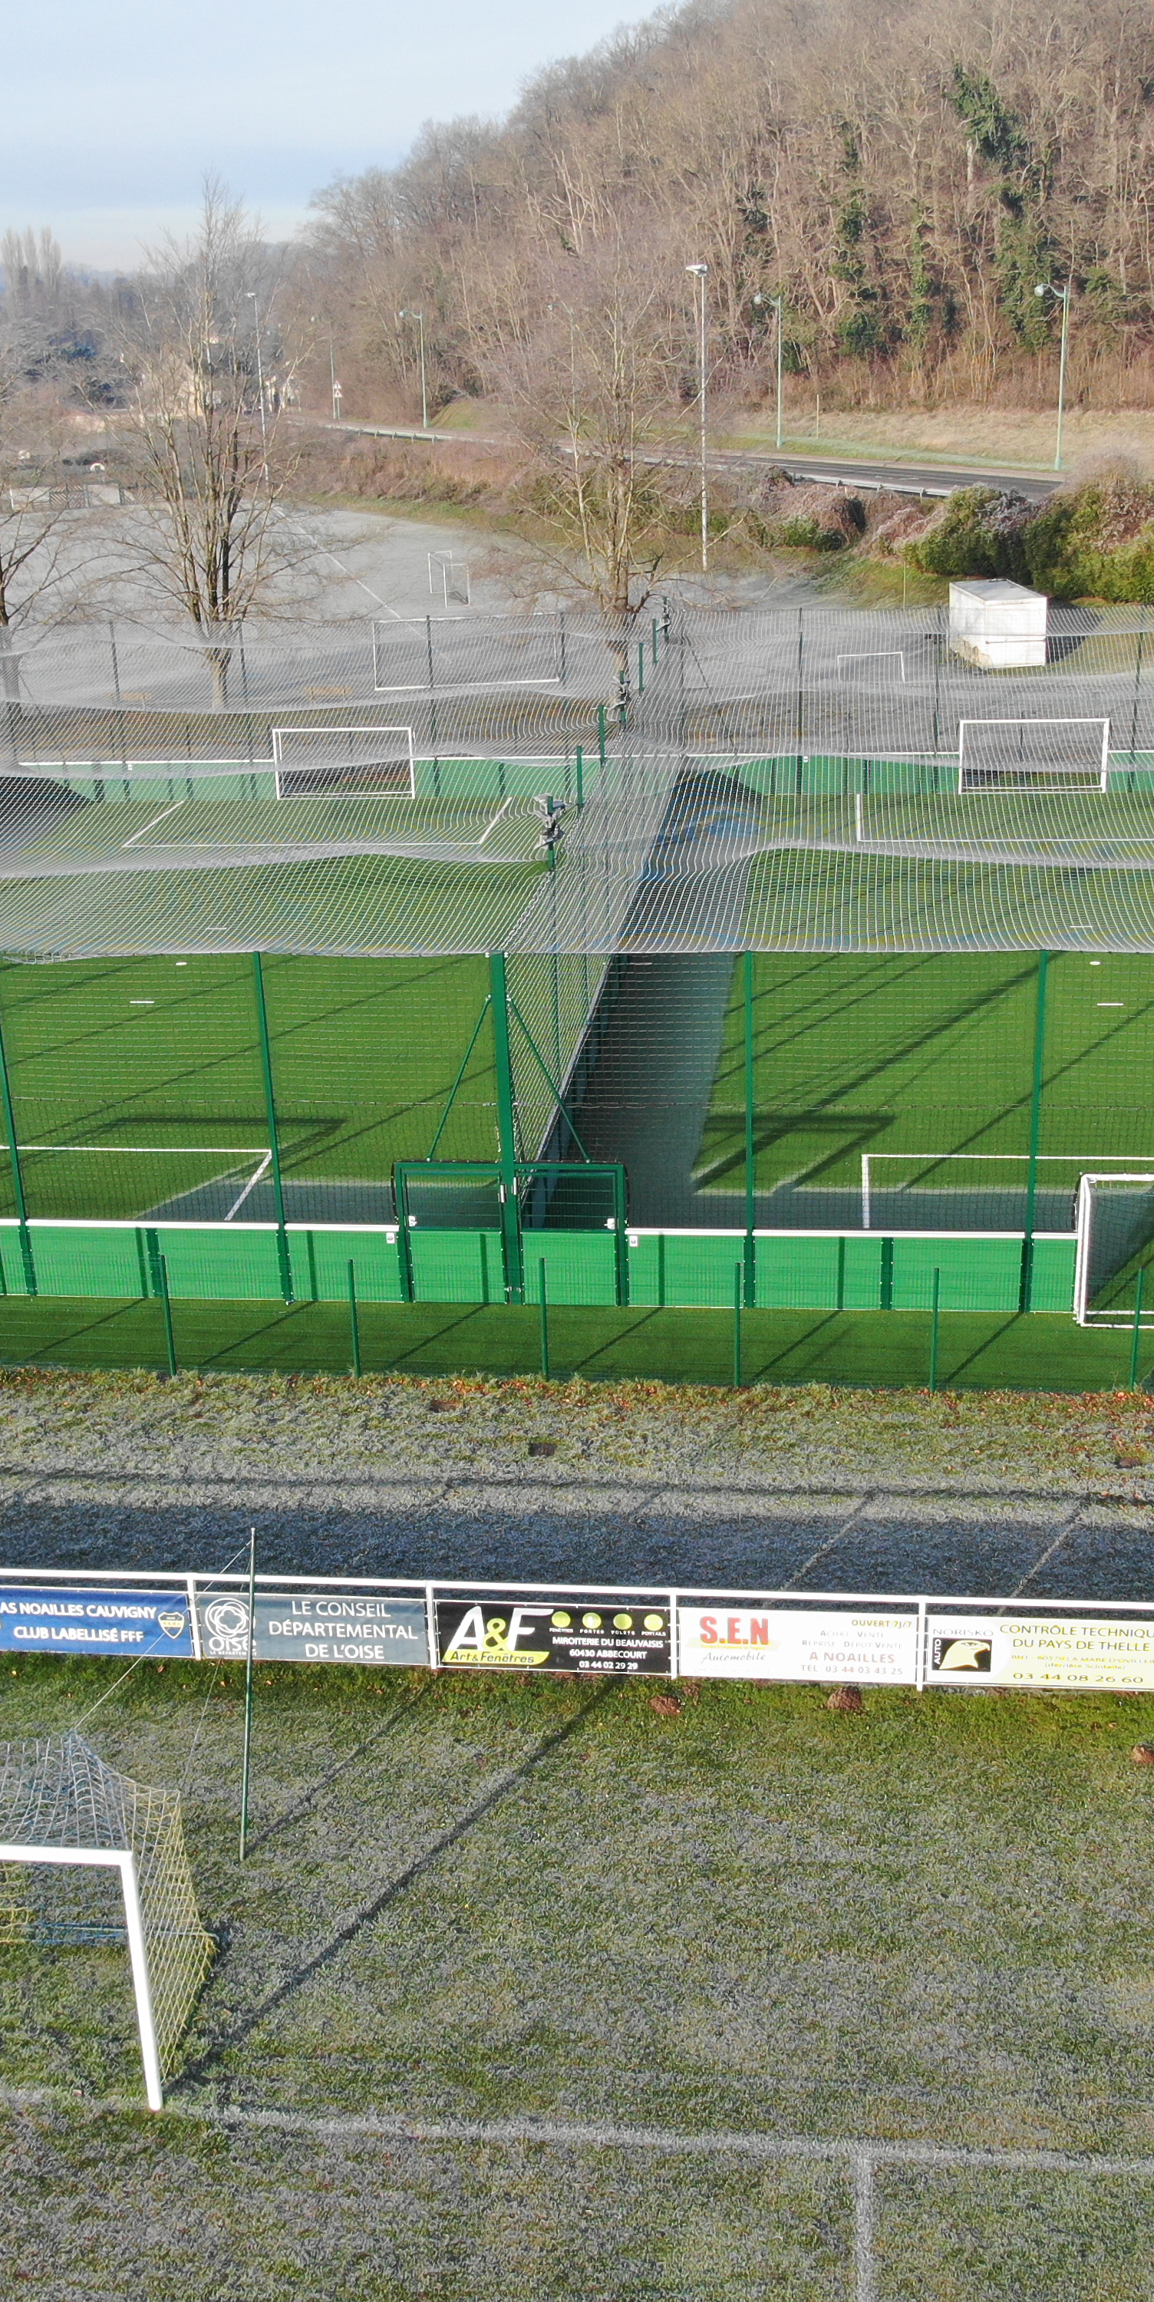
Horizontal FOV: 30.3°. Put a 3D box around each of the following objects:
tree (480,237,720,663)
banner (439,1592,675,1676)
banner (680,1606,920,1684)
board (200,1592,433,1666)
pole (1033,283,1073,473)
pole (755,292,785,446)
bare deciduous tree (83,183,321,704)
[{"bbox_3d":[0.889,-24.038,75.180,9.300,15.350,9.000,-2,20,1],"label":"tree"},{"bbox_3d":[-0.265,5.061,22.202,2.470,0.820,0.050,1,21,6],"label":"banner"},{"bbox_3d":[2.251,5.089,21.938,2.470,0.820,0.050,1,21,6],"label":"banner"},{"bbox_3d":[-2.743,5.025,22.306,2.420,0.800,0.040,0,22,7],"label":"board"},{"bbox_3d":[25.319,-41.247,113.952,2.000,9.300,0.550,-10,23,-19],"label":"pole"},{"bbox_3d":[12.317,-49.710,135.905,2.000,9.300,0.550,-10,23,-19],"label":"pole"},{"bbox_3d":[-12.674,-24.066,74.247,9.100,17.638,9.100,-2,22,0],"label":"bare deciduous tree"}]

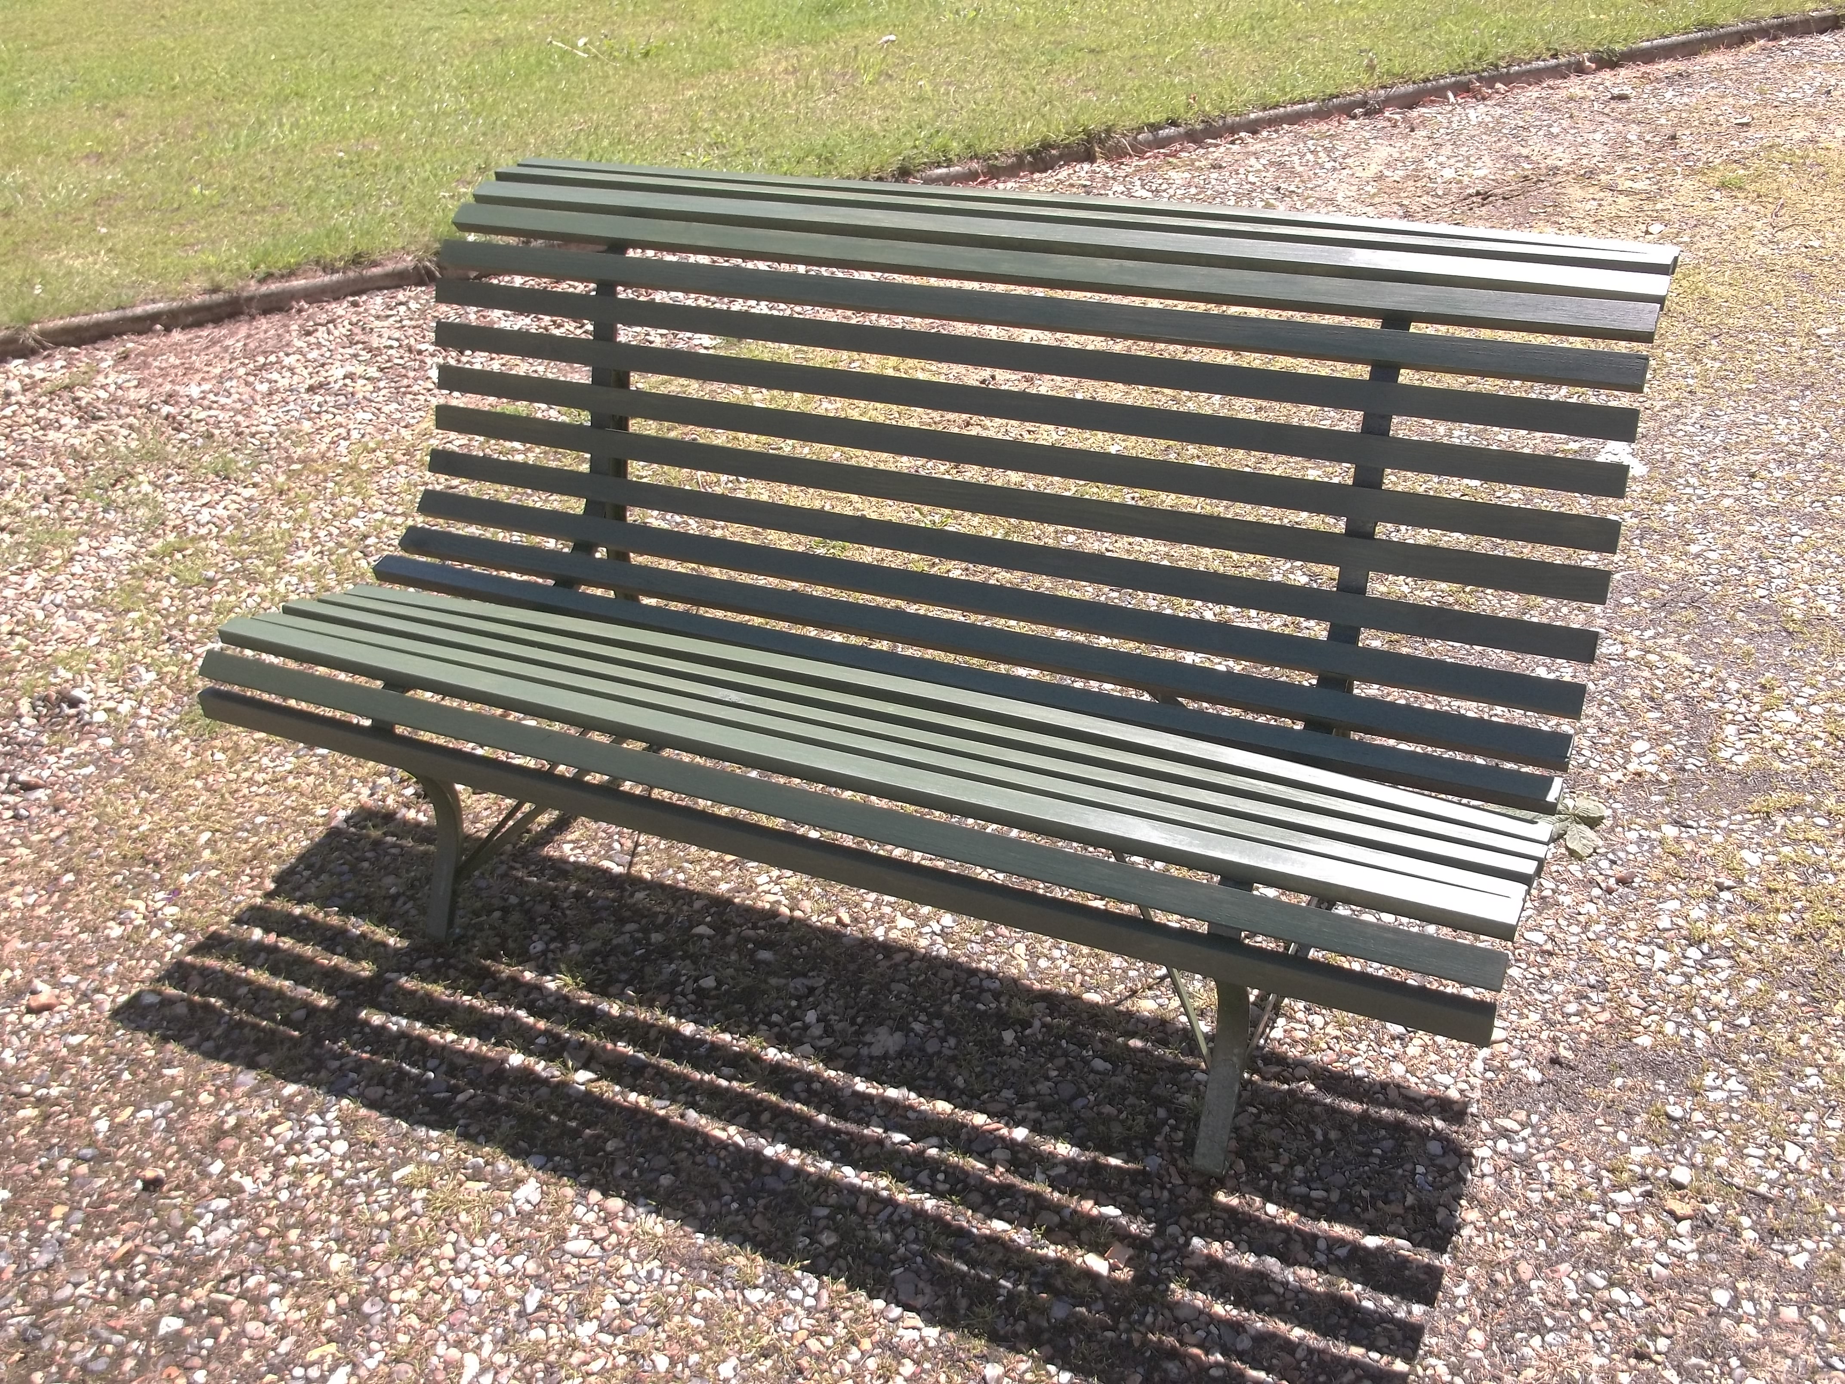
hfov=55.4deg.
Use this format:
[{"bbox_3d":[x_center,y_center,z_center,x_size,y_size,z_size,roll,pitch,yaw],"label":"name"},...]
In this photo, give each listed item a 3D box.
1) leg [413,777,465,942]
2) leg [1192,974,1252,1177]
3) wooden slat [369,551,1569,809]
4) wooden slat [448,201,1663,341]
[{"bbox_3d":[-0.700,0.235,2.542,0.036,0.280,0.095,11,34,24],"label":"leg"},{"bbox_3d":[0.352,0.446,2.066,0.036,0.280,0.095,11,34,24],"label":"leg"},{"bbox_3d":[-0.054,-0.037,2.442,1.800,0.023,0.038,11,51,24],"label":"wooden slat"},{"bbox_3d":[0.068,-0.599,2.457,1.800,0.024,0.039,11,68,24],"label":"wooden slat"}]

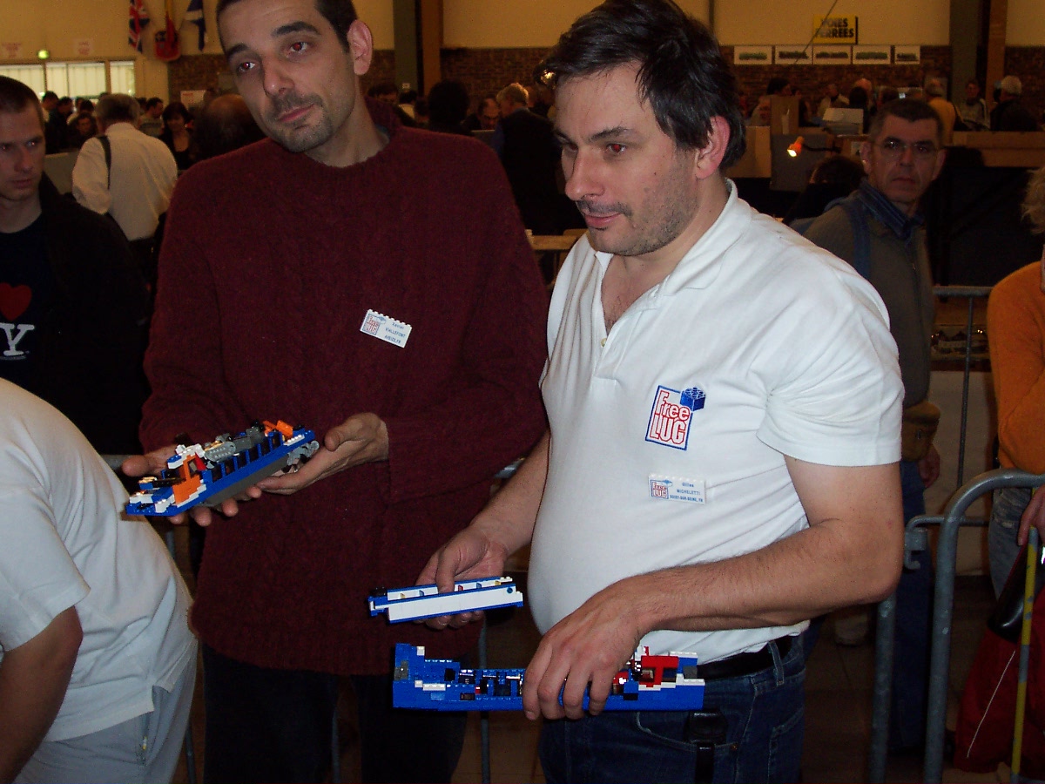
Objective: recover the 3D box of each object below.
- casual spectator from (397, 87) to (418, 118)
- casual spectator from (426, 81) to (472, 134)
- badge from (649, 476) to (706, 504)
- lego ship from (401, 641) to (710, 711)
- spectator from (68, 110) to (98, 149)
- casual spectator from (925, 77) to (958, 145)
[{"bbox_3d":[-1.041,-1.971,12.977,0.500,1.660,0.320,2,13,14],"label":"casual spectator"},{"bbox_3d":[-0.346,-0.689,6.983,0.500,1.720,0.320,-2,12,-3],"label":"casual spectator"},{"bbox_3d":[0.170,0.108,1.530,0.064,0.030,0.008,4,25,14],"label":"badge"},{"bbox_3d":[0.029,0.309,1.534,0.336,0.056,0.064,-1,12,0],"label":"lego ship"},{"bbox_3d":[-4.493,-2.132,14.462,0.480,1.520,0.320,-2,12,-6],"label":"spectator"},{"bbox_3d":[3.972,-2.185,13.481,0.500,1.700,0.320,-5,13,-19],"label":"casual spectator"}]

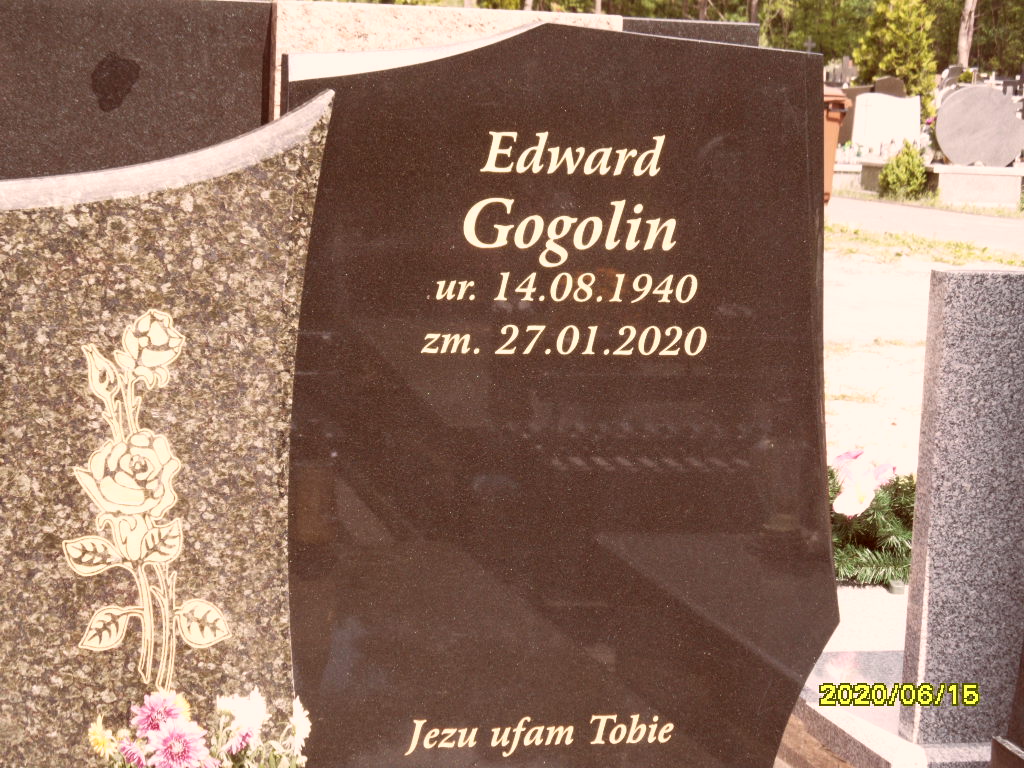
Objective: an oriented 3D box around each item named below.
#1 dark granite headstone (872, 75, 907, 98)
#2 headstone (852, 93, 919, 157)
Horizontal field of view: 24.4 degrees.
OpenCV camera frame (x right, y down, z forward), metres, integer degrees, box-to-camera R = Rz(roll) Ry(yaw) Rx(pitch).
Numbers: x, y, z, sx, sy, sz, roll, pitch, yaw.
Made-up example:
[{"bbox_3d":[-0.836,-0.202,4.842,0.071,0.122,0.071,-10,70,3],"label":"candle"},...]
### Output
[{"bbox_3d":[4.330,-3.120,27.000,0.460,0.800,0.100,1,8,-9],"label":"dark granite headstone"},{"bbox_3d":[3.951,-2.731,25.000,0.700,0.680,0.100,1,8,-9],"label":"headstone"}]

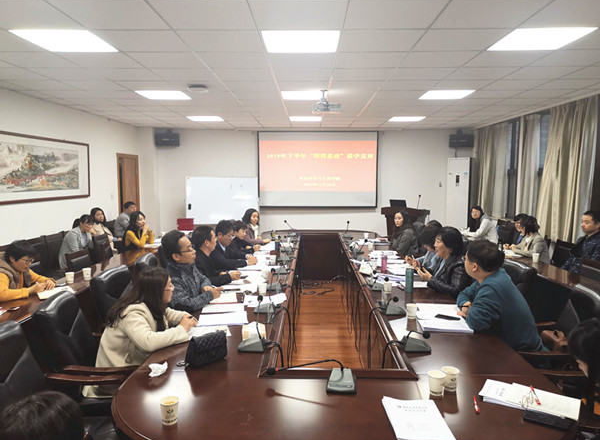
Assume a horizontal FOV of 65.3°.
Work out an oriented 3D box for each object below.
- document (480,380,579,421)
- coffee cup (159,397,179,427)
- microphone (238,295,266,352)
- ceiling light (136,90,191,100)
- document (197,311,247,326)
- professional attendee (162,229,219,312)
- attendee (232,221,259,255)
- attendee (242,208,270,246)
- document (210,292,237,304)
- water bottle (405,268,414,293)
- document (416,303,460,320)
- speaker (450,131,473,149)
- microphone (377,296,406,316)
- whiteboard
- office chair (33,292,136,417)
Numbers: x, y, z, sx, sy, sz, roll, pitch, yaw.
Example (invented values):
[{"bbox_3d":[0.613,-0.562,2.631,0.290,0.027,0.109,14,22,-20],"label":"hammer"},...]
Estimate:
[{"bbox_3d":[0.912,0.720,1.862,0.340,0.025,0.205,4,6,33],"label":"document"},{"bbox_3d":[-0.507,0.747,1.816,0.074,0.088,0.074,0,5,0],"label":"coffee cup"},{"bbox_3d":[-0.252,0.535,2.466,0.150,0.280,0.125,0,5,1],"label":"microphone"},{"bbox_3d":[-1.740,-1.609,6.007,0.590,0.050,0.590,0,5,1],"label":"ceiling light"},{"bbox_3d":[-0.489,0.637,3.036,0.295,0.015,0.230,-1,5,-9],"label":"document"},{"bbox_3d":[-0.837,0.692,3.424,0.700,1.285,0.540,-1,5,-9],"label":"professional attendee"},{"bbox_3d":[-0.755,0.551,5.709,0.700,1.165,0.520,0,5,-2],"label":"attendee"},{"bbox_3d":[-0.571,0.430,6.683,0.700,1.190,0.500,4,7,36],"label":"attendee"},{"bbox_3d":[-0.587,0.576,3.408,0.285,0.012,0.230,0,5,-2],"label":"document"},{"bbox_3d":[0.898,0.490,3.806,0.068,0.190,0.068,0,5,1],"label":"water bottle"},{"bbox_3d":[0.950,0.619,3.165,0.300,0.020,0.340,1,5,9],"label":"document"},{"bbox_3d":[3.312,-1.633,9.601,0.520,0.300,0.280,2,5,21],"label":"speaker"},{"bbox_3d":[0.642,0.577,3.202,0.180,0.115,0.125,0,5,1],"label":"microphone"},{"bbox_3d":[-1.573,-0.398,9.640,1.470,0.970,0.050,0,5,1],"label":"whiteboard"},{"bbox_3d":[-1.027,0.913,2.756,0.700,1.040,0.630,0,5,1],"label":"office chair"}]

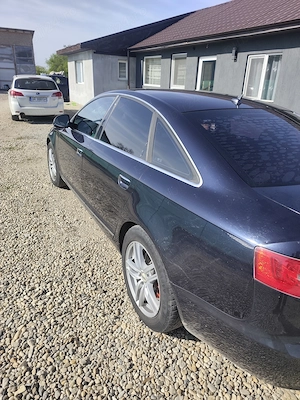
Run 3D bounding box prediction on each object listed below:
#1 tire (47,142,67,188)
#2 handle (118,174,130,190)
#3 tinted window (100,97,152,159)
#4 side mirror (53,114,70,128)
[{"bbox_3d":[-1.387,-0.537,4.102,0.225,0.650,0.650,-10,25,-28],"label":"tire"},{"bbox_3d":[-0.166,-0.111,1.713,0.060,0.090,0.185,-10,25,-28],"label":"handle"},{"bbox_3d":[-0.155,-0.544,1.975,0.050,0.400,0.860,17,11,-35],"label":"tinted window"},{"bbox_3d":[-0.917,-0.820,2.793,0.210,0.145,0.140,-10,25,-28],"label":"side mirror"}]

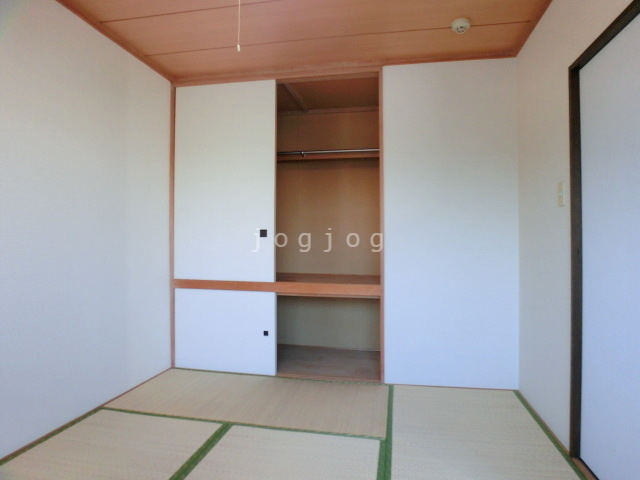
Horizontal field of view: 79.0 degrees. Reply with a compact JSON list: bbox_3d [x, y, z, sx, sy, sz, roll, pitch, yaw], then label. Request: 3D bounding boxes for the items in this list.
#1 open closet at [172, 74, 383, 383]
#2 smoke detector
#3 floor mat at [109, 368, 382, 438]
[{"bbox_3d":[-0.296,-0.093,3.386,1.705,2.283,0.790,0,0,11],"label":"open closet"},{"bbox_3d":[0.859,-1.293,2.363,0.113,0.050,0.113,0,0,11],"label":"smoke detector"},{"bbox_3d":[-0.429,1.062,2.590,1.740,0.040,0.840,0,0,11],"label":"floor mat"}]

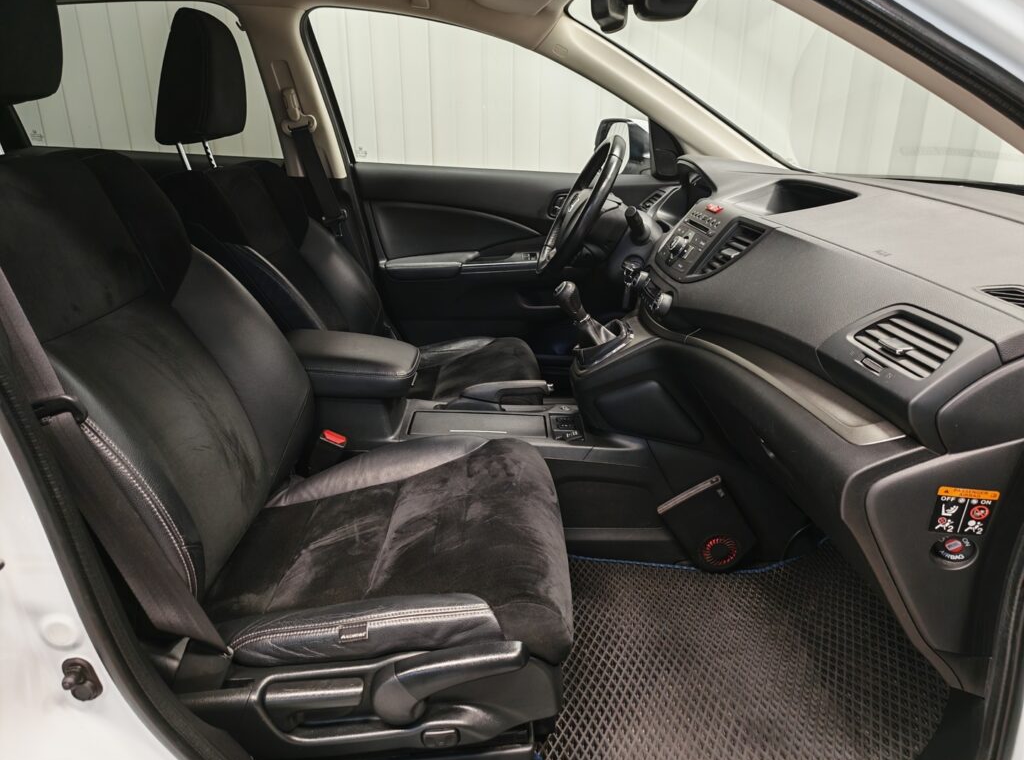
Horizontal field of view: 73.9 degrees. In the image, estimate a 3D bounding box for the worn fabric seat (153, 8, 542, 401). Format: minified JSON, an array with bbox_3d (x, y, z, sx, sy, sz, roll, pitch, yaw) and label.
[{"bbox_3d":[-0.350,-0.290,1.607,0.870,1.050,0.530,0,19,-1],"label":"worn fabric seat"}]

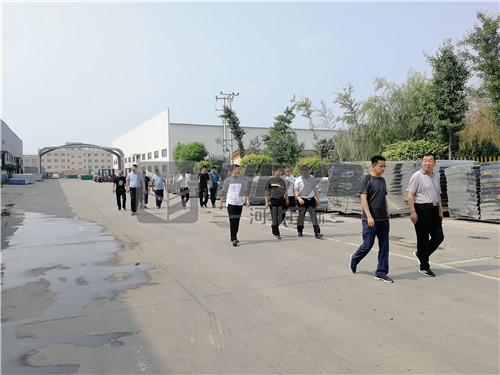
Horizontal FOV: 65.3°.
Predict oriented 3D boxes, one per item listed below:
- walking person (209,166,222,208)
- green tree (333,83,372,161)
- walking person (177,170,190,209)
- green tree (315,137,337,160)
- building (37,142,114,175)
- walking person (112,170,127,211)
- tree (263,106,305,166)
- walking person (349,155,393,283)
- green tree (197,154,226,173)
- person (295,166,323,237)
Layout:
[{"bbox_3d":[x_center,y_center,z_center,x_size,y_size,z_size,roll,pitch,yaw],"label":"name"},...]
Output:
[{"bbox_3d":[-1.438,-0.017,16.350,0.520,1.750,0.420,-1,2,-12],"label":"walking person"},{"bbox_3d":[5.519,-2.340,20.910,2.200,6.400,2.100,0,2,0],"label":"green tree"},{"bbox_3d":[-2.882,0.095,16.900,0.530,1.660,0.420,-1,2,-16],"label":"walking person"},{"bbox_3d":[5.227,-1.410,26.941,1.700,4.200,1.700,0,2,0],"label":"green tree"},{"bbox_3d":[-97.279,-14.594,215.974,38.000,17.600,14.000,-2,3,-26],"label":"building"},{"bbox_3d":[-5.688,0.121,16.976,0.580,1.700,0.420,0,2,-14],"label":"walking person"},{"bbox_3d":[2.190,-2.267,25.415,2.750,6.000,2.600,0,2,0],"label":"tree"},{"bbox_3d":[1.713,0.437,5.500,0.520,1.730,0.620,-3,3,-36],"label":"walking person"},{"bbox_3d":[-4.433,-2.015,45.022,3.100,3.500,3.000,-2,3,-26],"label":"green tree"},{"bbox_3d":[1.365,0.320,9.100,0.580,1.700,0.450,-1,2,-19],"label":"person"}]

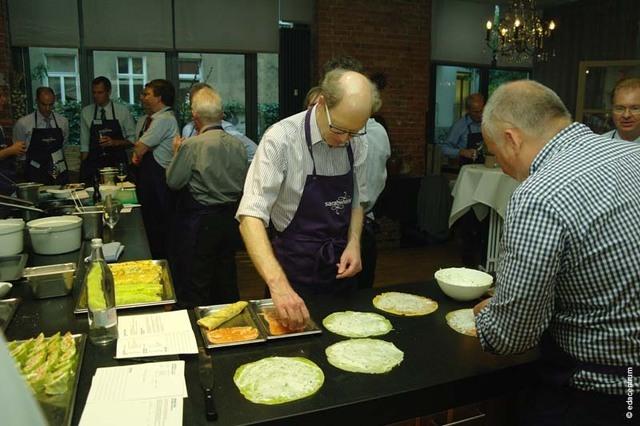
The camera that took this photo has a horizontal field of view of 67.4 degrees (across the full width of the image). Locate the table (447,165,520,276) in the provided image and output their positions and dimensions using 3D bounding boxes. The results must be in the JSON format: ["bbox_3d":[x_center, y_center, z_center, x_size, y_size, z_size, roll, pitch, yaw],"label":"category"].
[{"bbox_3d":[1.734,0.083,4.923,0.820,1.100,0.820,1,9,0],"label":"table"}]

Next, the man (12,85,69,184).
[{"bbox_3d":[-2.333,-0.155,4.082,0.550,1.750,0.420,-6,11,-35],"label":"man"}]

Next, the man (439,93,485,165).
[{"bbox_3d":[1.549,-0.279,5.017,0.580,1.780,0.420,-3,10,-22],"label":"man"}]

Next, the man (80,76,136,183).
[{"bbox_3d":[-1.780,-0.174,4.078,0.550,1.800,0.420,-2,9,-14],"label":"man"}]

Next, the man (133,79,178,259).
[{"bbox_3d":[-1.195,-0.077,3.586,0.420,1.780,0.520,-4,10,-28],"label":"man"}]

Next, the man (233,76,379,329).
[{"bbox_3d":[-0.050,0.282,1.819,0.580,1.660,0.530,-3,10,-23],"label":"man"}]

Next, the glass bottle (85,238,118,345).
[{"bbox_3d":[-0.605,0.212,1.321,0.083,0.286,0.083,1,9,0],"label":"glass bottle"}]

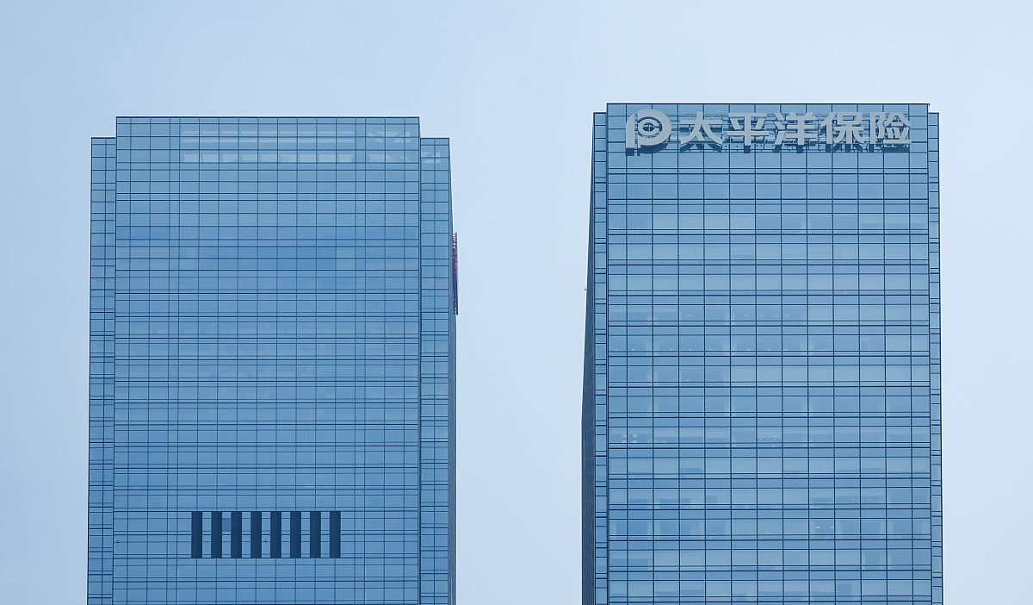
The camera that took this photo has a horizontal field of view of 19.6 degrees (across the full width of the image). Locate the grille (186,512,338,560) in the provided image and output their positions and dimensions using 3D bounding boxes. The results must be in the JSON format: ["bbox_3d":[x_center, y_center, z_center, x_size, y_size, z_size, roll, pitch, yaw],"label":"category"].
[{"bbox_3d":[-44.668,41.516,533.000,26.755,8.457,0.500,0,-4,-2],"label":"grille"}]

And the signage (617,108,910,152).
[{"bbox_3d":[34.385,-23.588,406.800,38.962,5.516,0.700,0,-4,-2],"label":"signage"}]

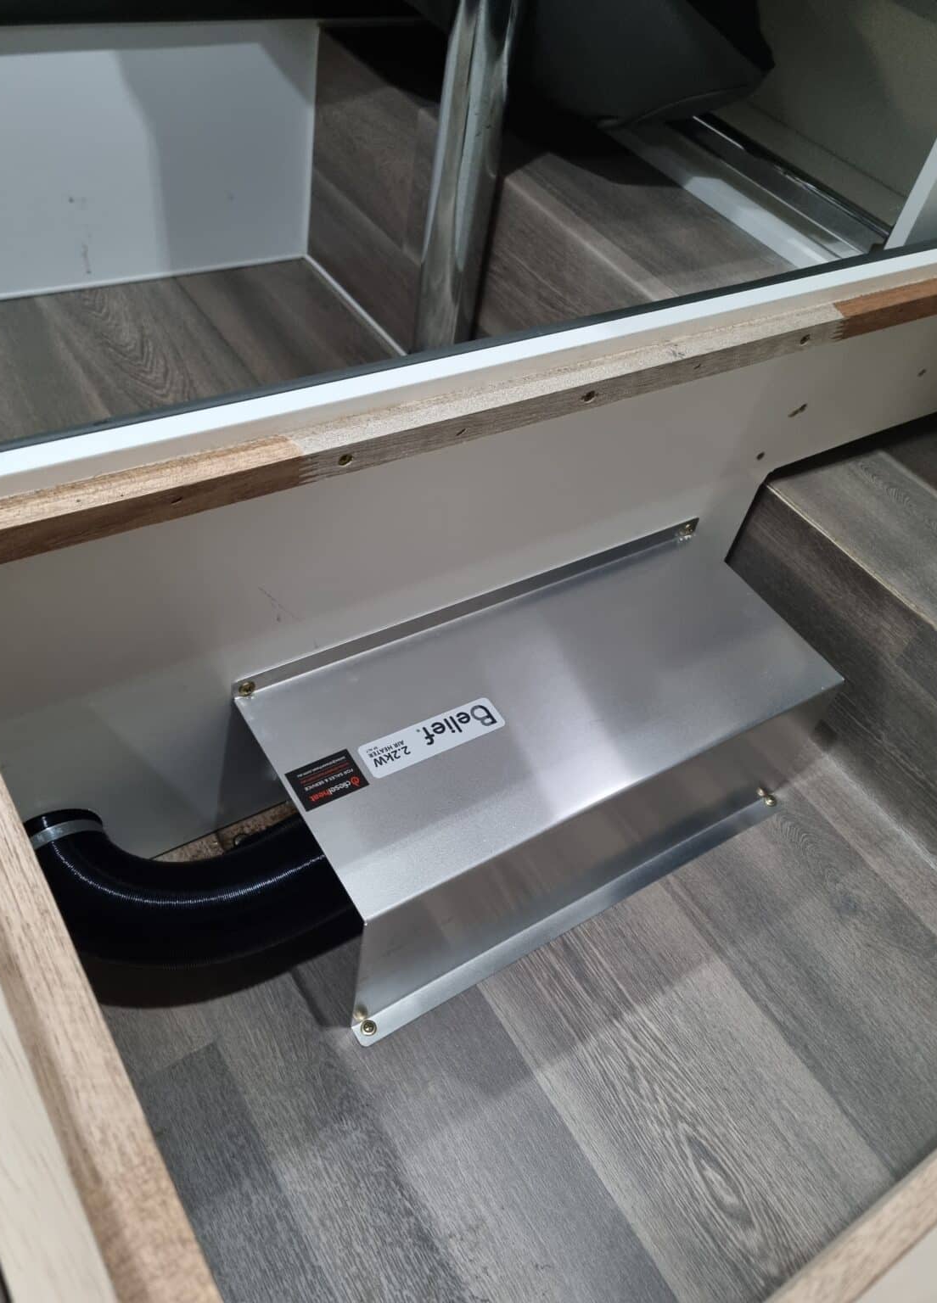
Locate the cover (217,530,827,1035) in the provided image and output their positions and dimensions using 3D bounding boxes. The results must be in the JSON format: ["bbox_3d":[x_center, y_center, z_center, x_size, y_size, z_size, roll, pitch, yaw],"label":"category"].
[{"bbox_3d":[0.060,0.076,0.735,0.410,0.171,0.193,-21,54,-27],"label":"cover"}]

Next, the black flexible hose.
[{"bbox_3d":[-0.184,0.153,0.631,0.189,0.080,0.141,-21,54,-27],"label":"black flexible hose"}]

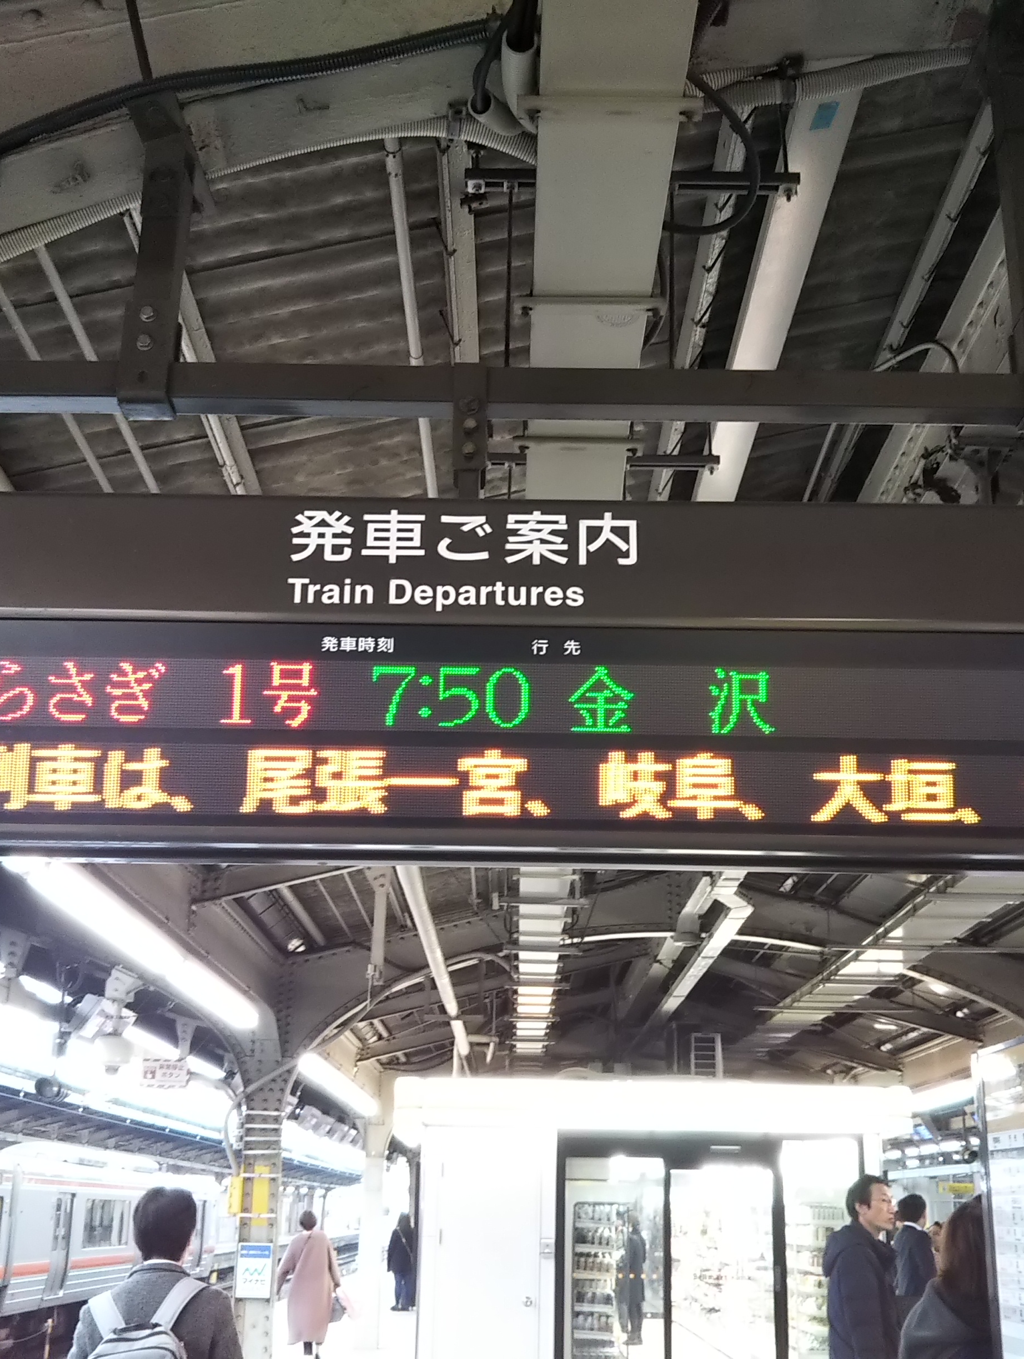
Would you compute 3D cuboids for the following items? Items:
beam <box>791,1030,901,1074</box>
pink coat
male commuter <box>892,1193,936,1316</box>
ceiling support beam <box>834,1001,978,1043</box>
[{"bbox_3d":[3.597,4.110,17.608,1.600,0.220,0.180,13,-18,4],"label":"beam"},{"bbox_3d":[-2.295,6.848,17.744,0.660,1.220,0.380,1,-19,0],"label":"pink coat"},{"bbox_3d":[3.121,4.881,12.064,0.500,1.750,0.330,-9,-21,27],"label":"male commuter"},{"bbox_3d":[3.611,3.111,14.674,1.600,0.220,0.180,14,-18,5],"label":"ceiling support beam"}]

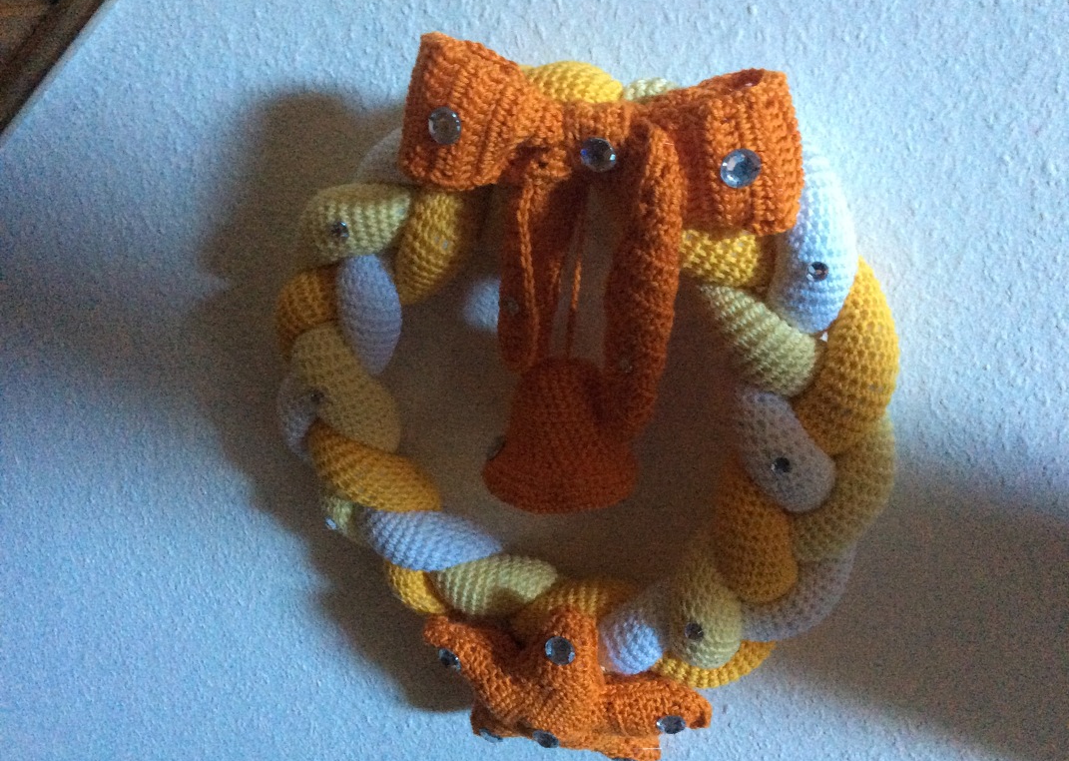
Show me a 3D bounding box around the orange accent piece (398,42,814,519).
[{"bbox_3d":[0.030,-0.052,0.530,0.205,0.250,0.100,6,5,2],"label":"orange accent piece"}]

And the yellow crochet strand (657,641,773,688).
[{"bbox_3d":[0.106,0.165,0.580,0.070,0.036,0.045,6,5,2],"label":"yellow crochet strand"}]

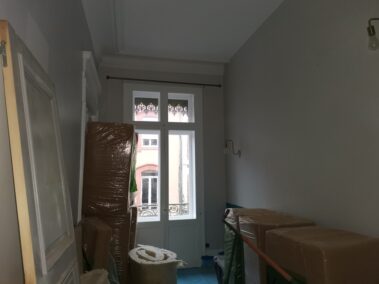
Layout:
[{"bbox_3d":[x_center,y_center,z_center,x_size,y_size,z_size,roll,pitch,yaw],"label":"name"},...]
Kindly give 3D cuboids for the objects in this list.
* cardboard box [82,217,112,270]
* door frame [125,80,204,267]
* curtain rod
[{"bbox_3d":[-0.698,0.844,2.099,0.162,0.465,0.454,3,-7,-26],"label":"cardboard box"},{"bbox_3d":[-0.422,0.543,4.743,1.353,3.030,0.131,1,-7,-13],"label":"door frame"},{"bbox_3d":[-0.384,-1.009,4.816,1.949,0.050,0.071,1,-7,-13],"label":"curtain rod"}]

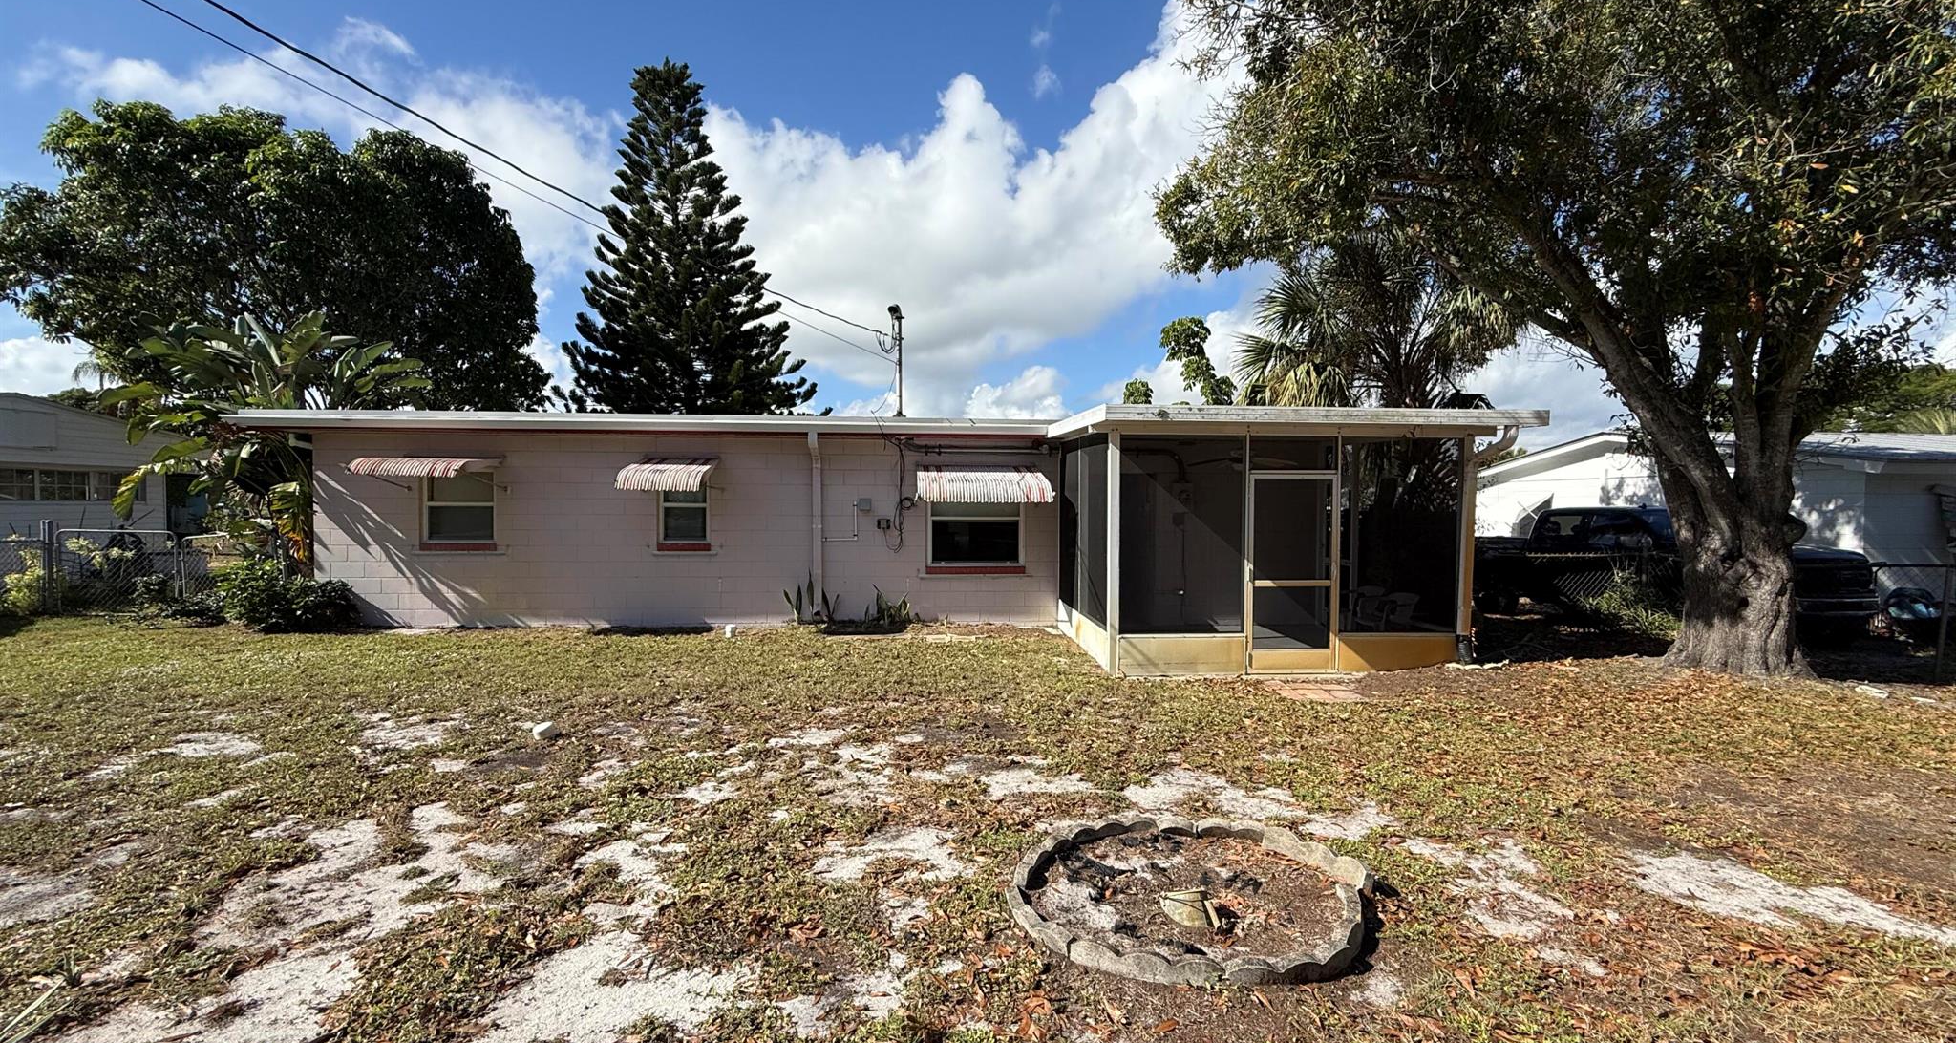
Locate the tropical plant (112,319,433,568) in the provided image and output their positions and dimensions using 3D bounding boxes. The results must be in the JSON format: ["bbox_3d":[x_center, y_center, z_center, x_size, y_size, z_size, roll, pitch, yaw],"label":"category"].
[{"bbox_3d":[-9.750,-0.735,10.850,4.300,4.200,3.800,0,1,0],"label":"tropical plant"}]

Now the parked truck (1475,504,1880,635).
[{"bbox_3d":[10.900,0.769,13.200,2.030,1.940,5.800,0,1,-6],"label":"parked truck"}]

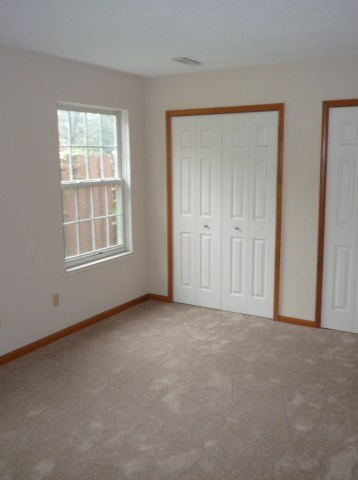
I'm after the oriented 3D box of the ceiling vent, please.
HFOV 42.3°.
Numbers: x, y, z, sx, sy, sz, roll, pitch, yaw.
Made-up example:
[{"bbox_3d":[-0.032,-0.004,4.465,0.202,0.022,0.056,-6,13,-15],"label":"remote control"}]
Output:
[{"bbox_3d":[0.077,-1.599,4.153,0.135,0.025,0.360,5,12,32],"label":"ceiling vent"}]

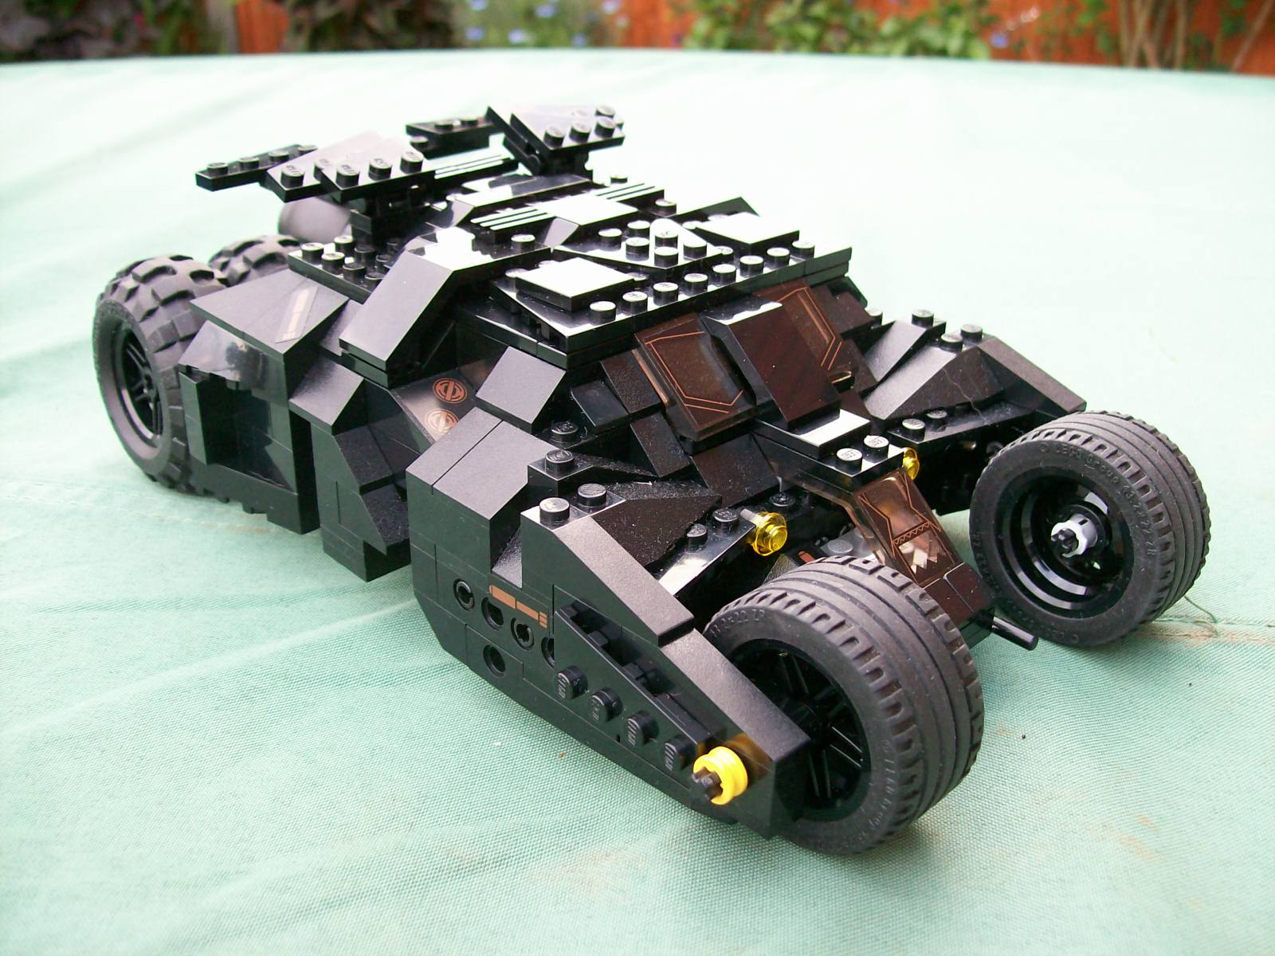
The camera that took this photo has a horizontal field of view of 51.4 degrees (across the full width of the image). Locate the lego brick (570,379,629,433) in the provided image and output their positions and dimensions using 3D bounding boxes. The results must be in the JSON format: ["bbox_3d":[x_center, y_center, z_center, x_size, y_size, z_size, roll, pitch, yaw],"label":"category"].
[{"bbox_3d":[-0.007,-0.013,0.235,0.008,0.006,0.008,-23,36,-38],"label":"lego brick"}]

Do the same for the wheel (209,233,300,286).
[{"bbox_3d":[-0.089,-0.033,0.335,0.026,0.056,0.056,-23,36,-38],"label":"wheel"}]

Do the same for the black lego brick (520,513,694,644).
[{"bbox_3d":[-0.005,0.014,0.211,0.008,0.010,0.032,-24,37,-39],"label":"black lego brick"}]

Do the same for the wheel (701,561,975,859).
[{"bbox_3d":[0.031,0.036,0.211,0.022,0.043,0.043,-23,37,-39],"label":"wheel"}]

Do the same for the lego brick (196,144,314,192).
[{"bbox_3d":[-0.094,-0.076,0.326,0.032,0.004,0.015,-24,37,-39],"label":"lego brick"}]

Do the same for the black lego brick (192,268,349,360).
[{"bbox_3d":[-0.074,-0.036,0.272,0.019,0.009,0.037,-23,36,-38],"label":"black lego brick"}]

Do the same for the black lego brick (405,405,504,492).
[{"bbox_3d":[-0.030,-0.006,0.241,0.023,0.010,0.008,-24,37,-39],"label":"black lego brick"}]

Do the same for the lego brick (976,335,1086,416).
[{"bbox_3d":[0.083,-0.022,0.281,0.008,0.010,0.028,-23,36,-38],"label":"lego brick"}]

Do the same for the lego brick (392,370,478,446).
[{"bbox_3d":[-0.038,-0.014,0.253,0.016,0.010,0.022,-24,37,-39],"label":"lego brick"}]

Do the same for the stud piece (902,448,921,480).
[{"bbox_3d":[0.052,-0.002,0.262,0.008,0.008,0.005,-23,36,-38],"label":"stud piece"}]

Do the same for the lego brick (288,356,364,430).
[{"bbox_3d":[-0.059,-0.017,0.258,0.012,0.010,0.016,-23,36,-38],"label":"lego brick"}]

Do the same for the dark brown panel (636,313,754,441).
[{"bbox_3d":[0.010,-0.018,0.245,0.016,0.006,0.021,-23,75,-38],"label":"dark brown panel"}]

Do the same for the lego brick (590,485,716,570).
[{"bbox_3d":[0.004,0.005,0.225,0.032,0.010,0.016,-23,36,-38],"label":"lego brick"}]

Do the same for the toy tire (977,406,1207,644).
[{"bbox_3d":[0.089,0.010,0.261,0.022,0.043,0.043,-19,34,-37],"label":"toy tire"}]

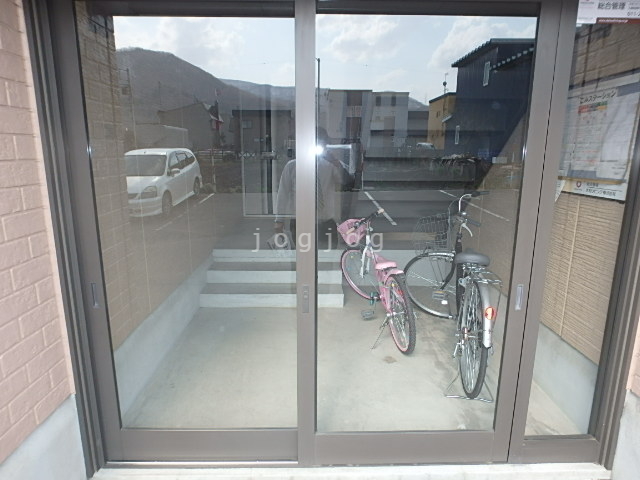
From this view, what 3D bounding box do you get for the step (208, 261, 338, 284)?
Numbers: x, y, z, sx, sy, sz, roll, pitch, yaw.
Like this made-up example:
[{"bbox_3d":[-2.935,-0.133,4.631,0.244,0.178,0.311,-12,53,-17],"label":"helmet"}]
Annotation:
[{"bbox_3d":[-0.485,0.363,4.310,1.430,0.140,0.350,0,12,-1],"label":"step"}]

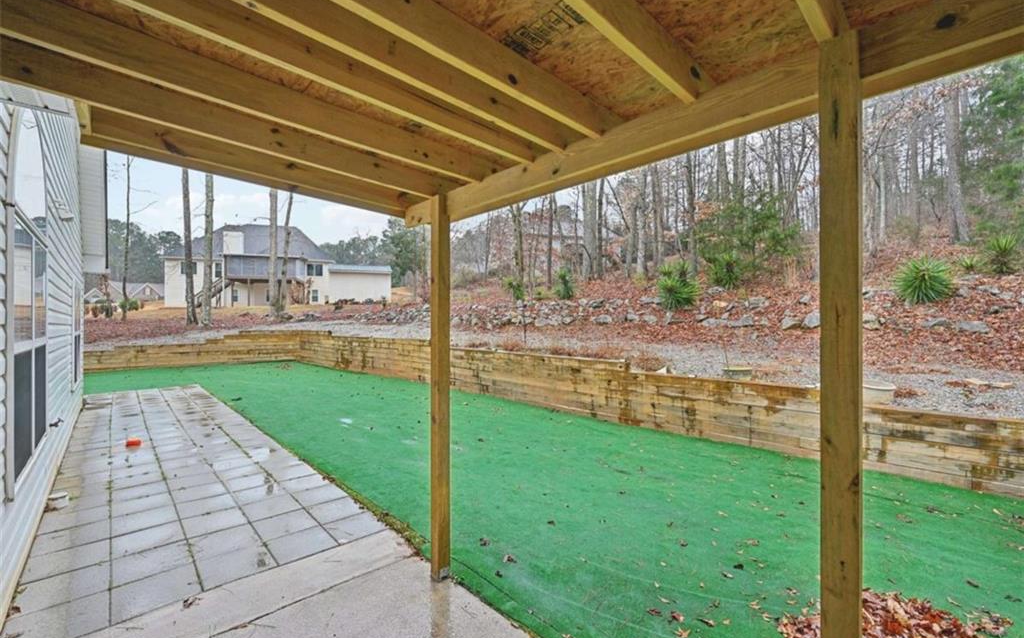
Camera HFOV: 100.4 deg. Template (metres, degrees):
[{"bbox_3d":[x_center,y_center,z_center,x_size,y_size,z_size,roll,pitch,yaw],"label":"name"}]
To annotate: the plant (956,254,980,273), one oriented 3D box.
[{"bbox_3d":[11.774,-1.431,11.000,0.423,0.464,0.423,0,-1,-43],"label":"plant"}]

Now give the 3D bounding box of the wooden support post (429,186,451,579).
[{"bbox_3d":[-0.449,0.425,2.717,0.089,2.418,0.089,0,-1,-43],"label":"wooden support post"}]

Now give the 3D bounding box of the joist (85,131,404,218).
[{"bbox_3d":[-1.363,-0.866,2.561,1.729,0.184,0.038,3,-2,-43],"label":"joist"}]

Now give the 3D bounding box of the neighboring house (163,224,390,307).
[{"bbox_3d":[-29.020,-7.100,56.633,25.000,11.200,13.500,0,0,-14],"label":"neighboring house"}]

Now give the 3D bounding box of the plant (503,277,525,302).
[{"bbox_3d":[0.058,-1.148,16.600,0.856,1.012,0.856,0,0,0],"label":"plant"}]

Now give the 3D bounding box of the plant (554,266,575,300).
[{"bbox_3d":[1.822,-1.232,14.800,0.689,1.180,0.689,0,0,7],"label":"plant"}]

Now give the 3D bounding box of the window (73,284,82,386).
[{"bbox_3d":[-6.647,0.234,6.503,0.100,1.560,1.550,0,-1,-43],"label":"window"}]

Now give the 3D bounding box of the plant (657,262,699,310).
[{"bbox_3d":[4.529,-0.938,11.600,1.115,1.306,1.115,0,0,21],"label":"plant"}]

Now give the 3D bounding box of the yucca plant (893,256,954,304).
[{"bbox_3d":[8.414,-0.785,8.700,0.880,0.979,0.880,0,-1,44],"label":"yucca plant"}]

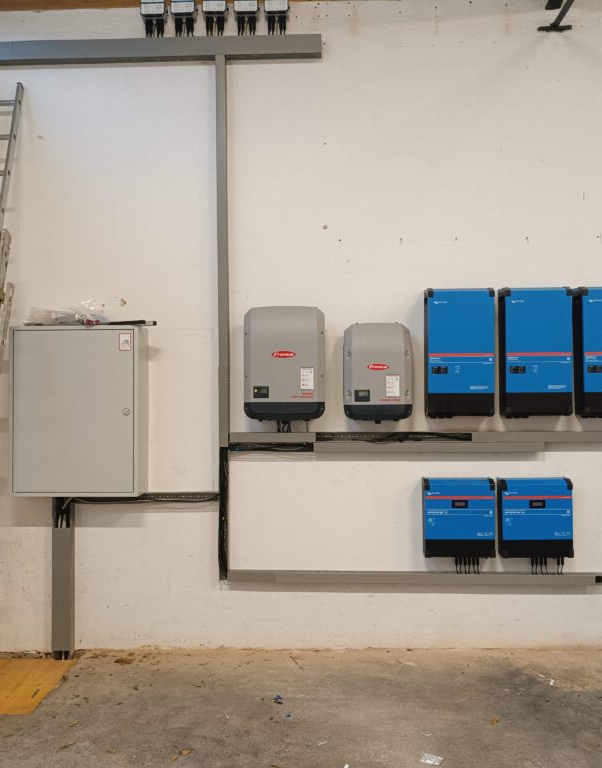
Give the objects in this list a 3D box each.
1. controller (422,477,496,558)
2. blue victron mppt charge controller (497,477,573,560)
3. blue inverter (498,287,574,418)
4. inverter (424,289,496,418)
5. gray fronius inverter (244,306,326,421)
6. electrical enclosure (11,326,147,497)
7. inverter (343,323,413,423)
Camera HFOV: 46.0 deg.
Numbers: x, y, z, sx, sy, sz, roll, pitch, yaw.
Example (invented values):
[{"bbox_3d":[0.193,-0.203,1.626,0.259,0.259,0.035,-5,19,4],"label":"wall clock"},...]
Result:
[{"bbox_3d":[0.998,0.839,4.504,0.433,0.487,0.140,0,-1,2],"label":"controller"},{"bbox_3d":[1.475,0.835,4.477,0.432,0.487,0.140,0,-1,2],"label":"blue victron mppt charge controller"},{"bbox_3d":[1.471,-0.193,4.466,0.406,0.790,0.210,0,-1,2],"label":"blue inverter"},{"bbox_3d":[0.997,-0.190,4.486,0.407,0.790,0.210,0,-1,2],"label":"inverter"},{"bbox_3d":[-0.103,-0.132,4.508,0.512,0.722,0.225,0,-1,2],"label":"gray fronius inverter"},{"bbox_3d":[-1.409,0.175,4.548,0.814,1.060,0.230,0,-1,2],"label":"electrical enclosure"},{"bbox_3d":[0.489,-0.075,4.493,0.432,0.625,0.204,0,-1,2],"label":"inverter"}]

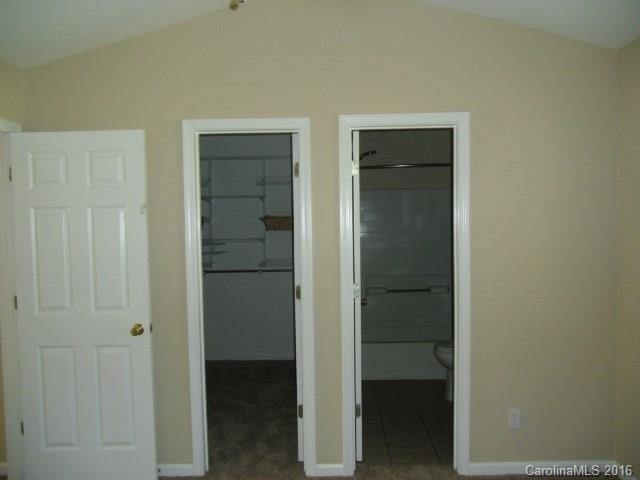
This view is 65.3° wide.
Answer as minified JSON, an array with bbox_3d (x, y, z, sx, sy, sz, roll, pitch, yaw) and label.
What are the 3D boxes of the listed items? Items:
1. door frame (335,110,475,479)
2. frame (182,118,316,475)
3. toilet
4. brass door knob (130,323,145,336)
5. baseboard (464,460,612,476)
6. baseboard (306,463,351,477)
[{"bbox_3d":[0.501,0.340,3.002,0.754,2.149,0.140,-1,3,1],"label":"door frame"},{"bbox_3d":[-0.412,0.359,3.021,0.746,2.138,0.140,-1,3,1],"label":"frame"},{"bbox_3d":[1.303,0.968,4.185,0.700,0.740,0.420,-1,3,1],"label":"toilet"},{"bbox_3d":[-1.033,0.509,2.828,0.065,0.065,0.065,-1,3,1],"label":"brass door knob"},{"bbox_3d":[1.326,1.364,2.976,0.866,0.081,0.016,-1,3,1],"label":"baseboard"},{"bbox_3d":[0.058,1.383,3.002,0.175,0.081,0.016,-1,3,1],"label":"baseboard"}]

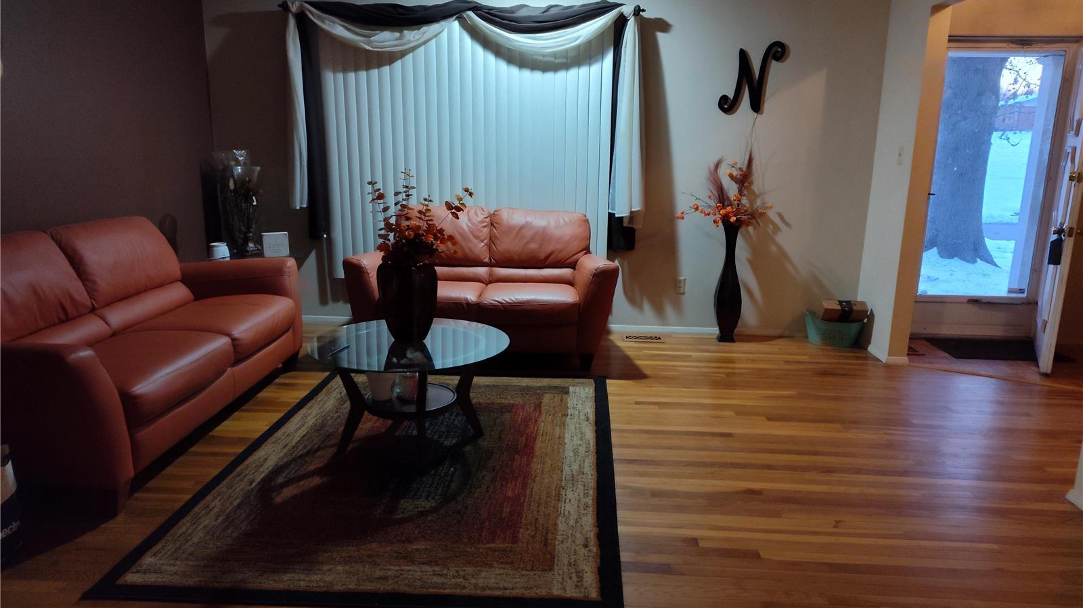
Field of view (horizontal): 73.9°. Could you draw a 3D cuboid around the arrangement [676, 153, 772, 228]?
[{"bbox_3d":[1.239,-0.761,4.840,0.620,0.500,0.400,2,13,3],"label":"arrangement"}]

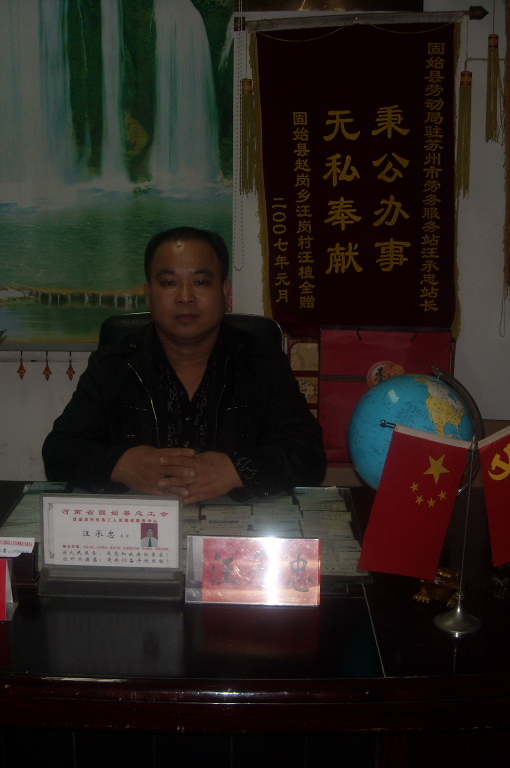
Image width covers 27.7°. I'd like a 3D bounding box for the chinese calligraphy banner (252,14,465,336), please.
[{"bbox_3d":[0.289,-0.521,2.914,0.575,0.930,0.030,2,12,4],"label":"chinese calligraphy banner"}]

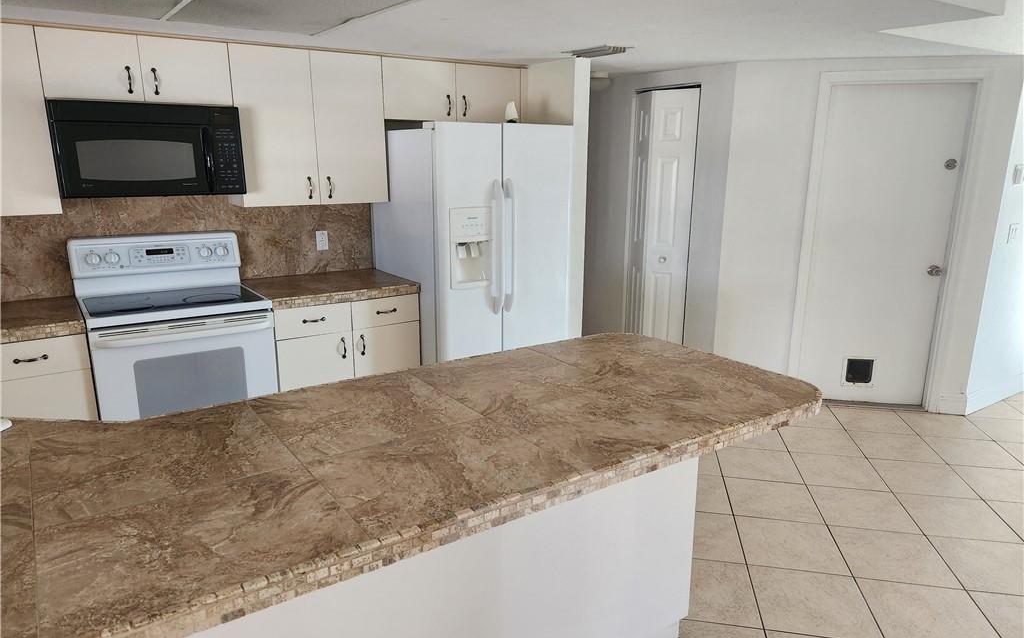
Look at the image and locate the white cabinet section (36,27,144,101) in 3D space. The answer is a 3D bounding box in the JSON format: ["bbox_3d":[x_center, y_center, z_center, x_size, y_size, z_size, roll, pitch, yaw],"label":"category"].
[{"bbox_3d":[-1.913,-1.129,3.091,0.387,0.292,0.330,-9,16,-33],"label":"white cabinet section"}]

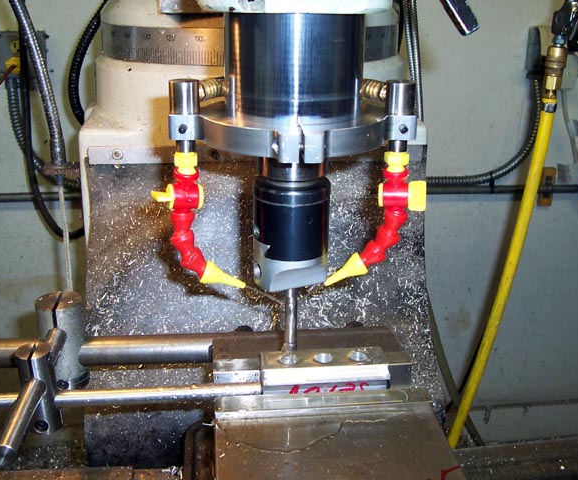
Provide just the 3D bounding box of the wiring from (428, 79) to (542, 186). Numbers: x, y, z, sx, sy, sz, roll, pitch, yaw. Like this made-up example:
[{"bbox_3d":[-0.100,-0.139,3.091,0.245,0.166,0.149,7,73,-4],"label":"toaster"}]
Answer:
[{"bbox_3d":[0.475,-0.264,1.680,0.288,0.262,0.055,-1,17,-5],"label":"wiring"}]

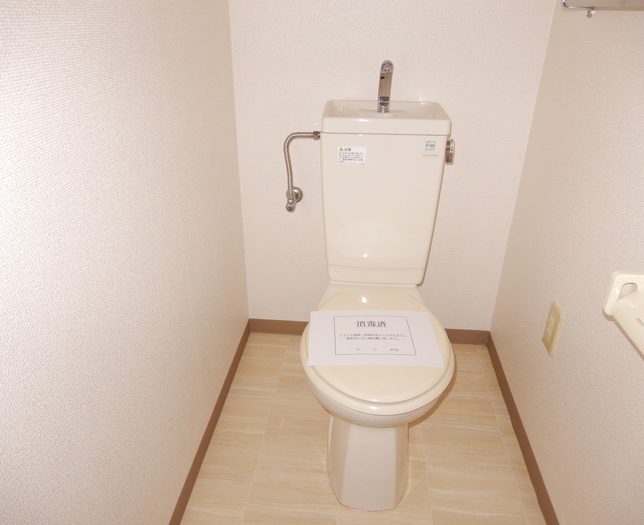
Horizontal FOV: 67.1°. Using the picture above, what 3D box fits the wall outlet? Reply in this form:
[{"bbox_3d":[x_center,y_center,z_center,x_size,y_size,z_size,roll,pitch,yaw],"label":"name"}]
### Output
[{"bbox_3d":[0.563,0.164,1.188,0.009,0.118,0.068,3,28,4],"label":"wall outlet"}]

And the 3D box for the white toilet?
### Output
[{"bbox_3d":[0.146,0.092,1.263,0.368,0.853,0.735,3,28,4],"label":"white toilet"}]

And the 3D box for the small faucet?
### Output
[{"bbox_3d":[0.164,-0.444,1.240,0.032,0.132,0.090,3,28,4],"label":"small faucet"}]

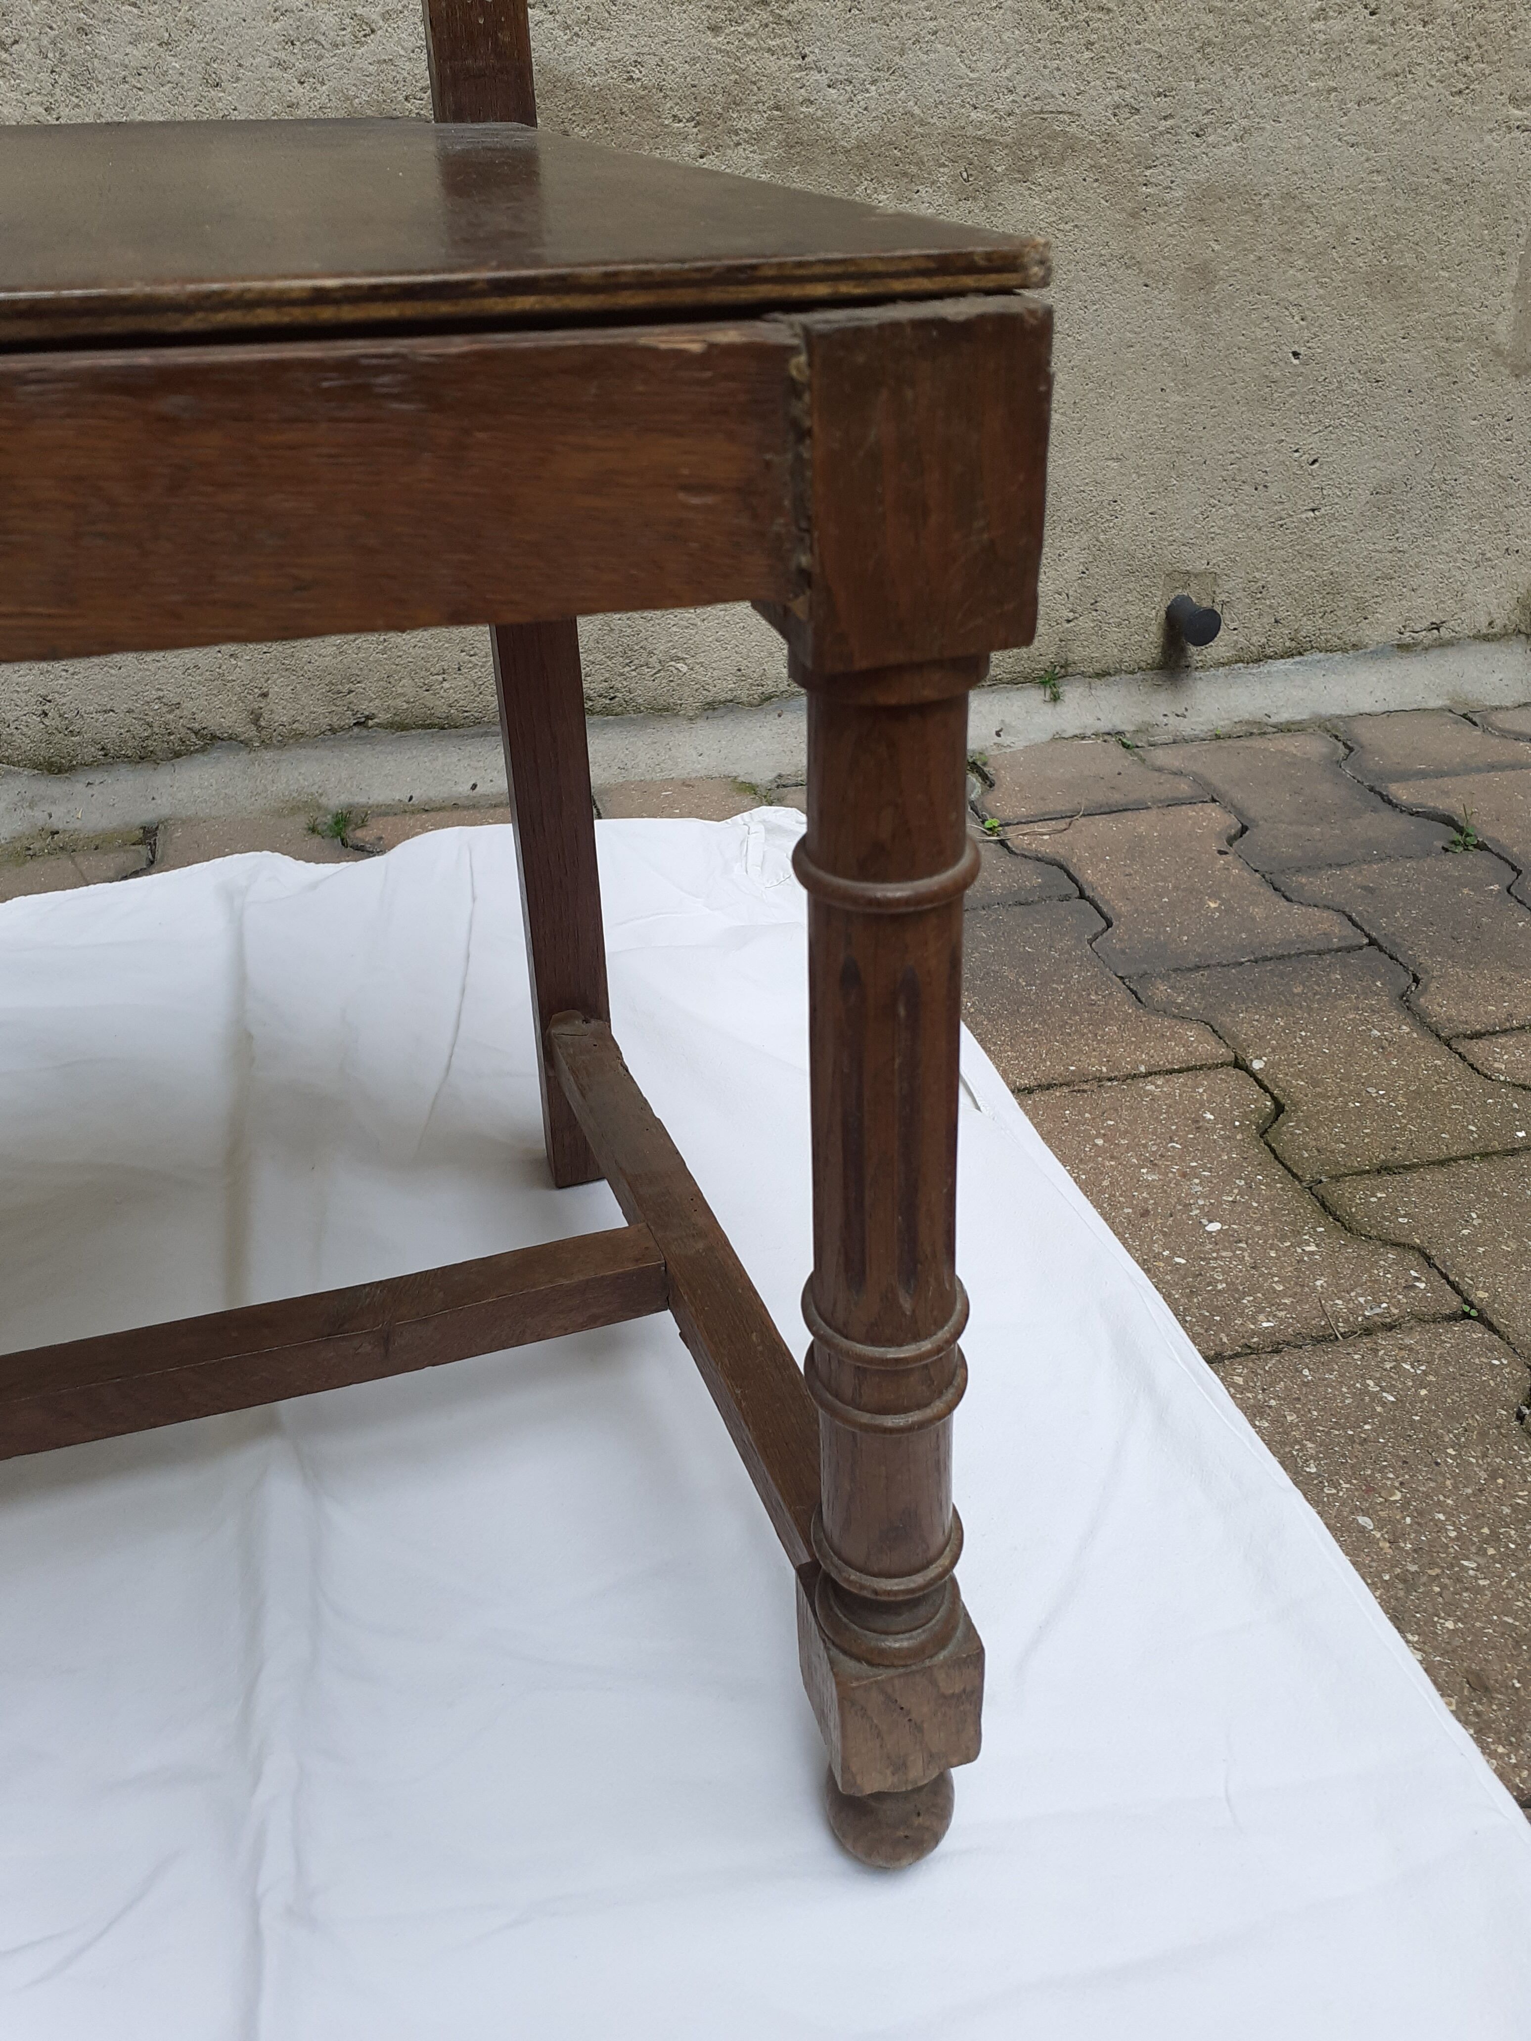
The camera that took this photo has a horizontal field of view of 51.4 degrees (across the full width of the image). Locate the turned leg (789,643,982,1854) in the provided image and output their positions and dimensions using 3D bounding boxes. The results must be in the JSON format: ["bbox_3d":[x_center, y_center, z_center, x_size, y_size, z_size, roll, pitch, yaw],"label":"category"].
[{"bbox_3d":[0.032,0.093,0.391,0.042,0.390,0.042,-10,34,-11],"label":"turned leg"}]

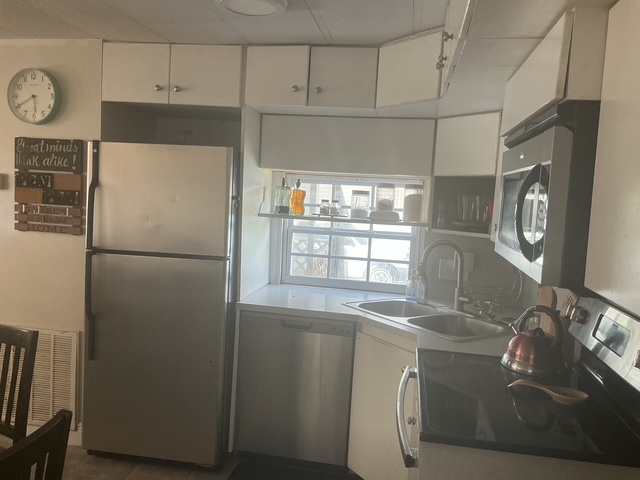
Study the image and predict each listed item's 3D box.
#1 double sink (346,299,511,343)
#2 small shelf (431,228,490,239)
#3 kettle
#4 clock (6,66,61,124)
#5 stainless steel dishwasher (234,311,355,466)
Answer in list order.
[{"bbox_3d":[0.540,0.475,2.748,0.545,0.180,0.833,0,6,-36],"label":"double sink"},{"bbox_3d":[0.819,-0.032,2.780,0.297,0.024,0.396,0,6,-36],"label":"small shelf"},{"bbox_3d":[0.765,0.348,1.911,0.213,0.223,0.218,-1,6,-39],"label":"kettle"},{"bbox_3d":[-1.515,-0.757,2.853,0.287,0.287,0.050,4,5,9],"label":"clock"},{"bbox_3d":[-0.092,0.768,3.057,0.598,0.797,0.600,4,5,9],"label":"stainless steel dishwasher"}]

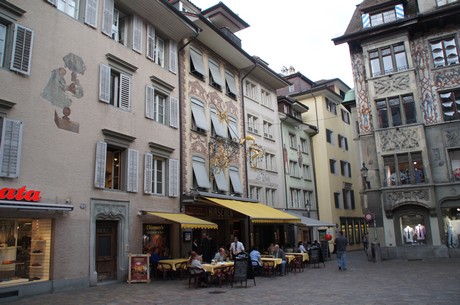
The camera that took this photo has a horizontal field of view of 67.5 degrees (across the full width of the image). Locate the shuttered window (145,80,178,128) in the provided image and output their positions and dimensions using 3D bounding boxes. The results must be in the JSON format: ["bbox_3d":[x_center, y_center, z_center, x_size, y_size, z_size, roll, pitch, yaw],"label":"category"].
[{"bbox_3d":[-3.764,-2.514,19.265,0.200,1.893,2.622,-11,-16,30],"label":"shuttered window"}]

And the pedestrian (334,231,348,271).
[{"bbox_3d":[5.474,4.842,16.982,0.560,1.800,0.420,-6,-14,13],"label":"pedestrian"}]

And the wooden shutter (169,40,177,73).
[{"bbox_3d":[-3.417,-5.697,20.839,0.060,2.000,0.660,-10,-15,29],"label":"wooden shutter"}]

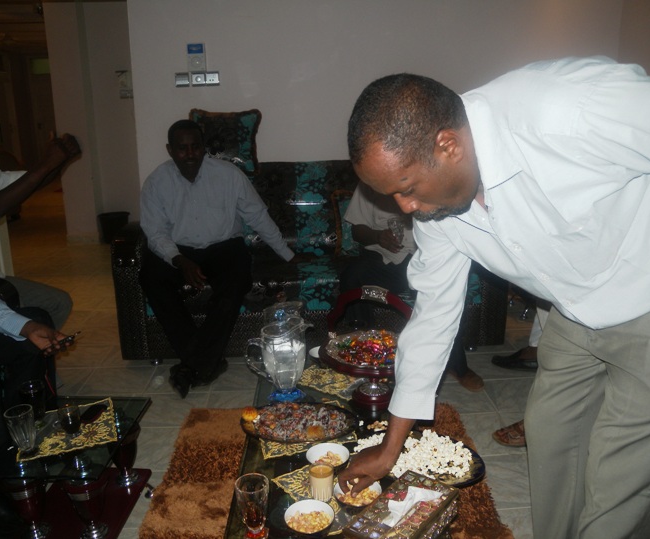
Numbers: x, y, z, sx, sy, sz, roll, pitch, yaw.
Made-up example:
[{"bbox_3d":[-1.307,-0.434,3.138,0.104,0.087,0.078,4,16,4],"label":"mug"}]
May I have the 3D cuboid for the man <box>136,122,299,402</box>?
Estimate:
[{"bbox_3d":[-0.513,-0.106,2.842,0.840,1.200,0.820,-3,15,-9],"label":"man"}]

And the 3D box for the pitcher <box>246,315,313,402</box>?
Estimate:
[{"bbox_3d":[-0.141,0.279,1.783,0.195,0.245,0.135,-5,15,-14],"label":"pitcher"}]

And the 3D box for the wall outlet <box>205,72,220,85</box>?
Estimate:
[{"bbox_3d":[-0.677,-1.150,3.501,0.084,0.081,0.012,-2,15,-3],"label":"wall outlet"}]

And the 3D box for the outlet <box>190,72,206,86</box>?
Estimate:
[{"bbox_3d":[-0.763,-1.144,3.498,0.084,0.081,0.012,-2,15,-3],"label":"outlet"}]

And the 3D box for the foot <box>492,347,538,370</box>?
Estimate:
[{"bbox_3d":[0.973,0.423,2.894,0.270,0.100,0.100,1,15,8],"label":"foot"}]

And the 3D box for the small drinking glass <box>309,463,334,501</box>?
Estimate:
[{"bbox_3d":[-0.010,0.480,1.331,0.055,0.077,0.055,-2,15,-3],"label":"small drinking glass"}]

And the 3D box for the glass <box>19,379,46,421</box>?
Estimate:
[{"bbox_3d":[-0.861,0.395,1.726,0.078,0.120,0.078,-2,15,-3],"label":"glass"}]

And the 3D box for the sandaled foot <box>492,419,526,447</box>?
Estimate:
[{"bbox_3d":[0.783,0.604,2.216,0.270,0.100,0.100,1,15,8],"label":"sandaled foot"}]

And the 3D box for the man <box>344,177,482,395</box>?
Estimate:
[{"bbox_3d":[0.386,-0.128,2.887,0.660,1.190,0.840,-2,15,-6],"label":"man"}]

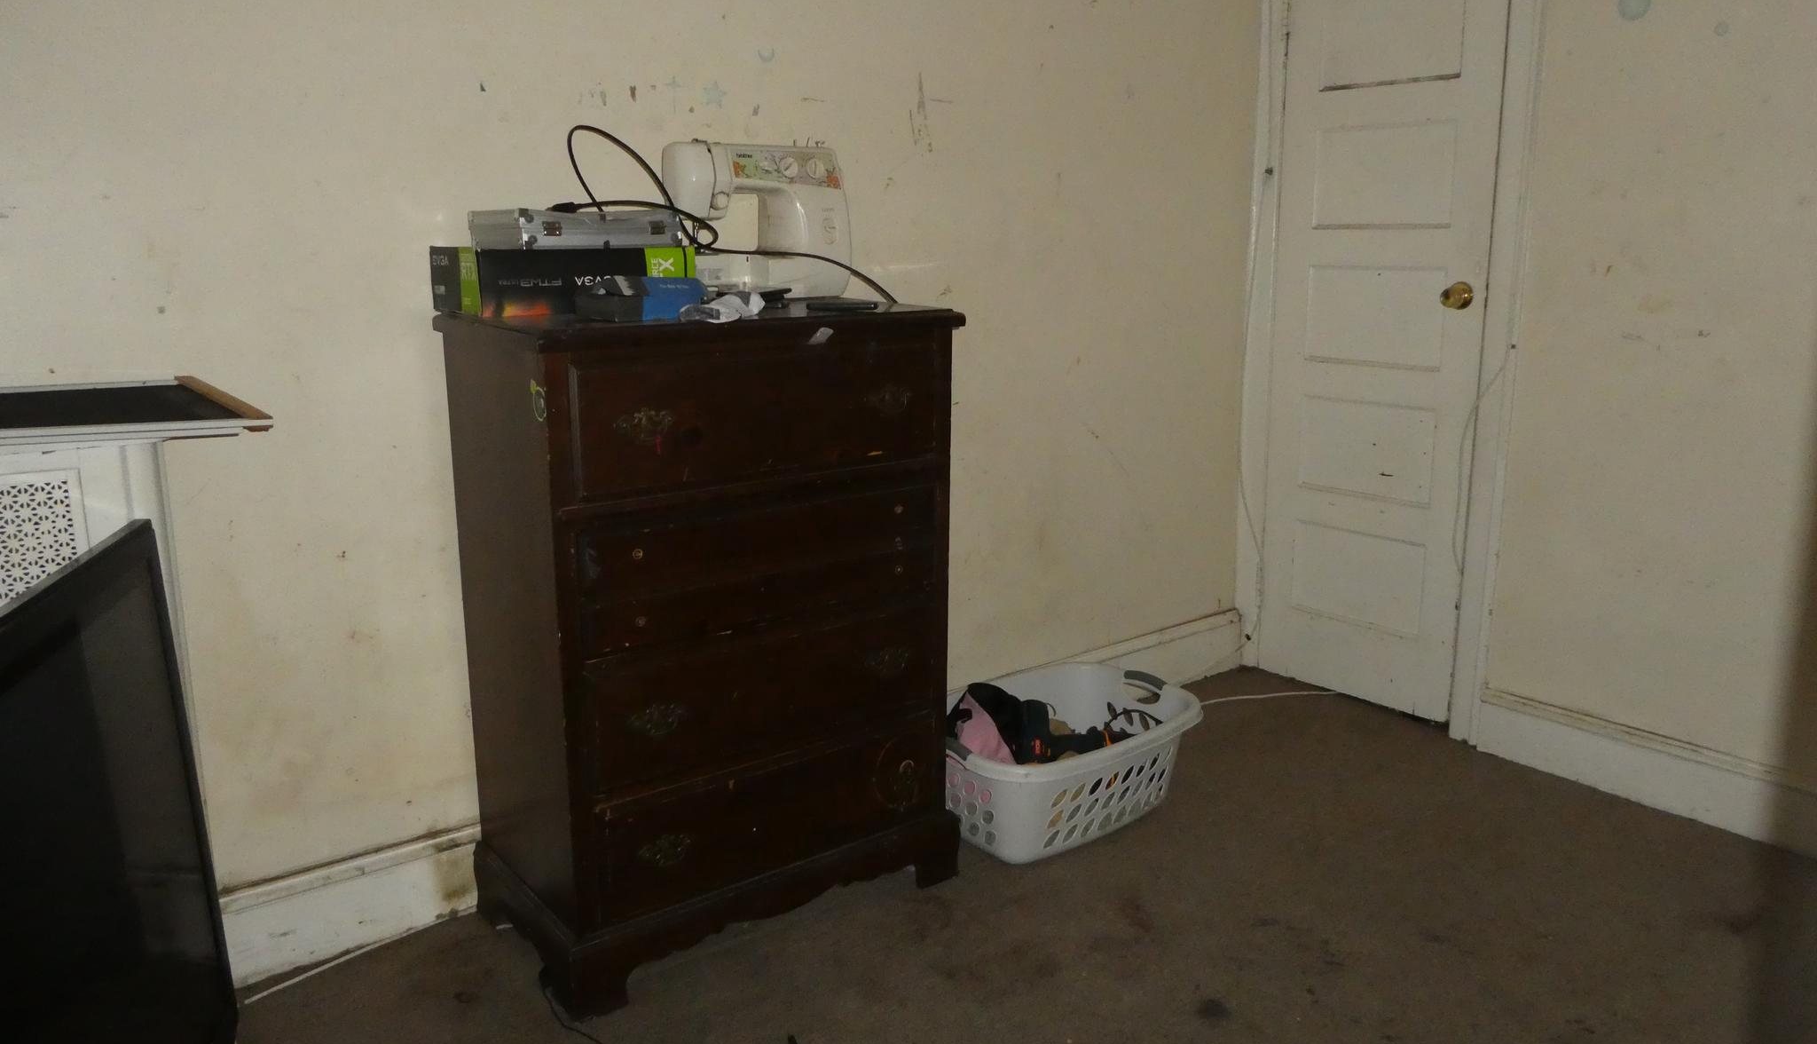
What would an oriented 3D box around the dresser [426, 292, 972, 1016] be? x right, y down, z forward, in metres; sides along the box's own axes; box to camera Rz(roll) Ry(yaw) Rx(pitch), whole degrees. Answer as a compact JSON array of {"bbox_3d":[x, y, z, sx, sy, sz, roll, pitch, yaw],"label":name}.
[{"bbox_3d":[-0.347,0.178,2.283,0.805,1.097,0.450,-9,15,-35],"label":"dresser"}]

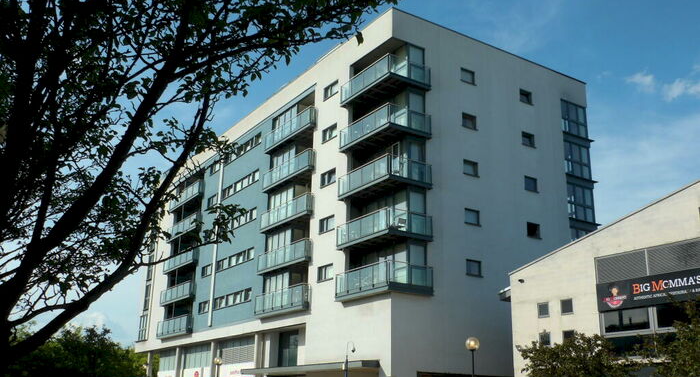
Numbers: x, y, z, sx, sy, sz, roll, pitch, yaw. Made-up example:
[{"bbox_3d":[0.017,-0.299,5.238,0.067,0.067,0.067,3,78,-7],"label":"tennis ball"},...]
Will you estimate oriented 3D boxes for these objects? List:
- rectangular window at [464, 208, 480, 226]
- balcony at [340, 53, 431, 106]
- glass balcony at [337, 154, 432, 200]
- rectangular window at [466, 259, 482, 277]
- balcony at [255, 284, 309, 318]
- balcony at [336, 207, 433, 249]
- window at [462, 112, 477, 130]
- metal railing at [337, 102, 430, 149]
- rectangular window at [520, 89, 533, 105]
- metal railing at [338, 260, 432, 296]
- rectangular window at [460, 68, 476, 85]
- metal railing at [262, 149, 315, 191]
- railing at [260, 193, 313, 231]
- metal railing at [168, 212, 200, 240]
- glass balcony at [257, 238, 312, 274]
[{"bbox_3d":[6.810,1.637,38.504,1.099,0.956,0.170,12,-21,-31],"label":"rectangular window"},{"bbox_3d":[2.008,-5.779,39.786,2.800,1.420,4.950,12,-21,-31],"label":"balcony"},{"bbox_3d":[1.918,-0.321,38.765,2.925,1.364,4.960,12,-21,-31],"label":"glass balcony"},{"bbox_3d":[6.867,4.456,38.171,1.129,0.901,0.150,12,-21,-31],"label":"rectangular window"},{"bbox_3d":[-4.282,7.180,43.191,0.550,1.500,6.400,12,-21,-31],"label":"balcony"},{"bbox_3d":[1.841,2.384,37.414,2.871,1.276,4.959,12,-20,-31],"label":"balcony"},{"bbox_3d":[7.094,-3.983,40.862,1.122,0.874,0.150,12,-21,-31],"label":"window"},{"bbox_3d":[1.944,-3.118,38.949,2.800,1.400,4.950,12,-21,-31],"label":"metal railing"},{"bbox_3d":[11.164,-5.776,43.736,1.062,0.831,0.150,12,-20,-31],"label":"rectangular window"},{"bbox_3d":[1.778,5.111,36.564,2.871,1.479,4.959,12,-20,-31],"label":"metal railing"},{"bbox_3d":[7.026,-6.674,41.157,1.078,0.831,0.150,12,-20,-31],"label":"rectangular window"},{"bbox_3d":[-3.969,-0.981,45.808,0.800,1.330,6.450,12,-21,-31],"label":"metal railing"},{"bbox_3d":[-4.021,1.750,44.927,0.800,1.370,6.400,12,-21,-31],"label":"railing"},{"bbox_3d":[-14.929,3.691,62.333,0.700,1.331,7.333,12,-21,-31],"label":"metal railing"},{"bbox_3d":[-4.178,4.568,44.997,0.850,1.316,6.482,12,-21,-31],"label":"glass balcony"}]

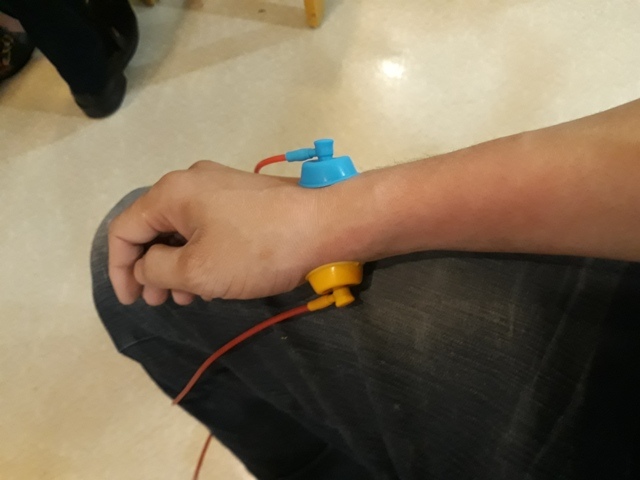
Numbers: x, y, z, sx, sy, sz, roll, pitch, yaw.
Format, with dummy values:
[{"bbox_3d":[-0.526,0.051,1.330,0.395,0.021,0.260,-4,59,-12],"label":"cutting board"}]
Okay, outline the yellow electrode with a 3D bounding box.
[{"bbox_3d":[0.010,0.029,0.303,0.039,0.037,0.025,-13,76,0],"label":"yellow electrode"}]

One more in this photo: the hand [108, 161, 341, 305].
[{"bbox_3d":[-0.056,-0.007,0.310,0.135,0.088,0.084,1,100,5],"label":"hand"}]

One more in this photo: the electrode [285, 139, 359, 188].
[{"bbox_3d":[0.001,-0.047,0.300,0.043,0.026,0.037,-10,15,0],"label":"electrode"}]

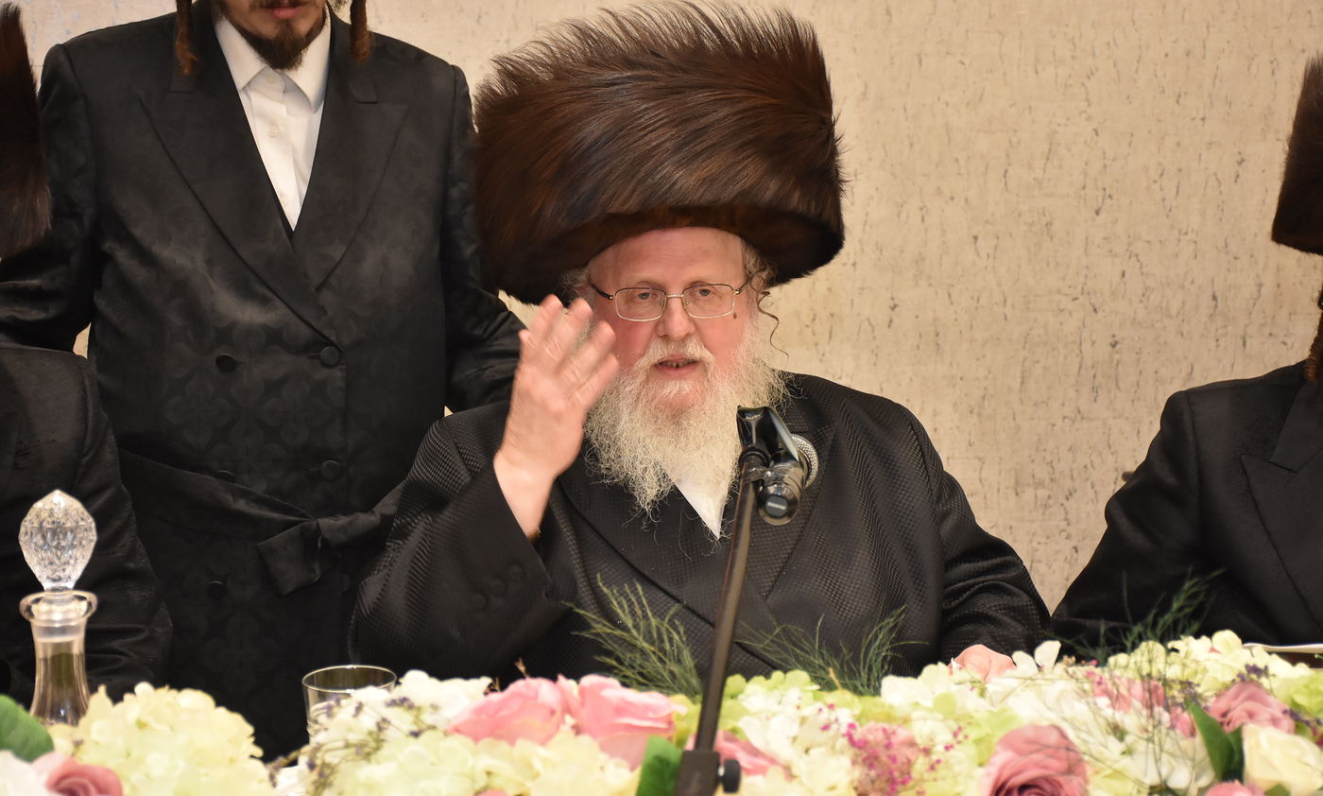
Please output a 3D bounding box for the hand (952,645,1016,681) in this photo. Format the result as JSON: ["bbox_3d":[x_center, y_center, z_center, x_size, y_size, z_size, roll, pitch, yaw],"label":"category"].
[{"bbox_3d":[0.291,0.268,2.490,0.090,0.080,0.130,3,12,19],"label":"hand"}]

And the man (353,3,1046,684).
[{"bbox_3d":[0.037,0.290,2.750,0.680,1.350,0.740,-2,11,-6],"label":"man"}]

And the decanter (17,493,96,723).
[{"bbox_3d":[-0.497,0.225,2.310,0.110,0.300,0.110,-1,11,0],"label":"decanter"}]

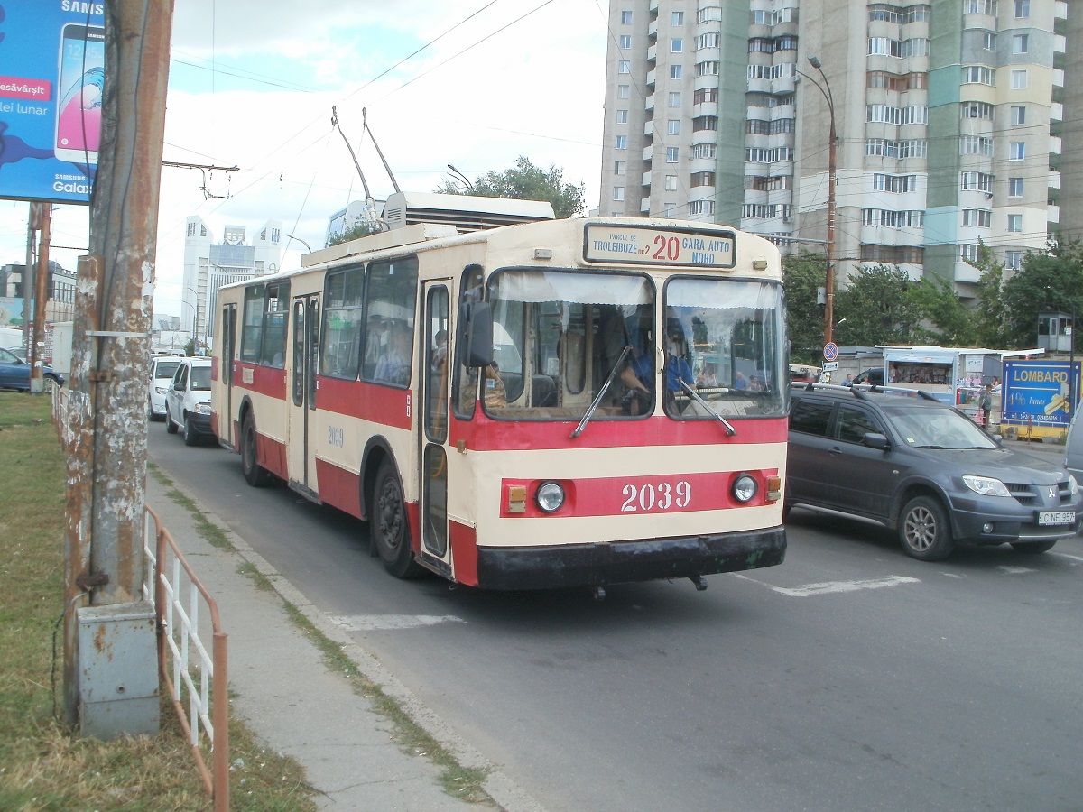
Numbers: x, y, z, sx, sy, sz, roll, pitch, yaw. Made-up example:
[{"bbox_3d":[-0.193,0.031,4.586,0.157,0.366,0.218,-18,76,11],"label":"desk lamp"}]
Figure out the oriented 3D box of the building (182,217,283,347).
[{"bbox_3d":[-151.869,-60.258,555.000,46.000,63.000,26.000,2,2,-12],"label":"building"}]

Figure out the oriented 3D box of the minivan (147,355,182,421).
[{"bbox_3d":[-8.772,-0.550,27.371,1.750,1.500,4.250,0,4,-25],"label":"minivan"}]

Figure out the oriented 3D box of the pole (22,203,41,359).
[{"bbox_3d":[-20.844,-4.847,46.000,0.300,7.200,0.300,2,2,0],"label":"pole"}]

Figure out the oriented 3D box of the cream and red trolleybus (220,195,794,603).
[{"bbox_3d":[-1.661,-0.495,12.944,2.520,3.380,11.750,0,4,-25],"label":"cream and red trolleybus"}]

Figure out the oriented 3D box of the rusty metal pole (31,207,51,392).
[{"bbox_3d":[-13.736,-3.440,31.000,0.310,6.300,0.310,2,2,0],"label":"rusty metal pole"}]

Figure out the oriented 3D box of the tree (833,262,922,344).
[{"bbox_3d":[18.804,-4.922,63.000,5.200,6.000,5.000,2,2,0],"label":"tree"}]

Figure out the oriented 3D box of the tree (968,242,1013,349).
[{"bbox_3d":[24.666,-5.539,62.000,3.000,7.000,3.000,2,2,0],"label":"tree"}]

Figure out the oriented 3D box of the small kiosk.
[{"bbox_3d":[16.826,-0.784,45.500,6.600,2.900,3.000,2,2,12],"label":"small kiosk"}]

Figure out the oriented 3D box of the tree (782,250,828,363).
[{"bbox_3d":[13.408,-4.624,58.000,4.400,6.900,4.400,2,2,0],"label":"tree"}]

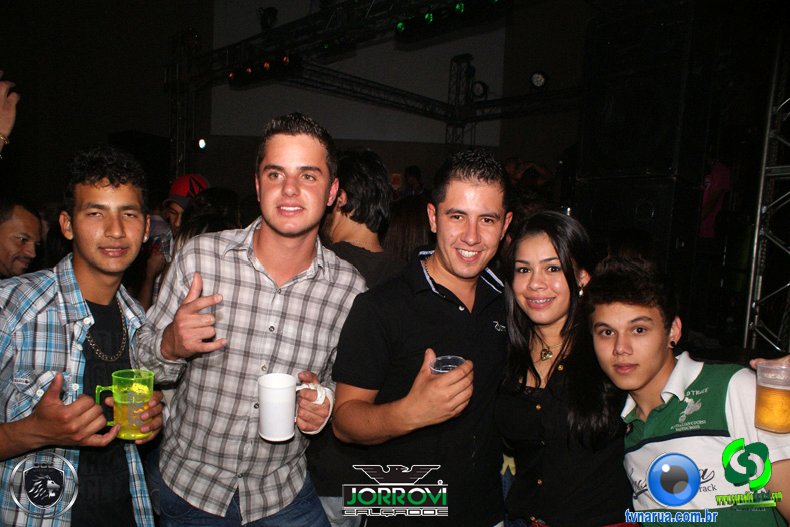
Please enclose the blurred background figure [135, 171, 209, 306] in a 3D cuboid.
[{"bbox_3d":[-0.880,0.460,2.470,0.520,1.680,0.400,1,6,-18],"label":"blurred background figure"}]

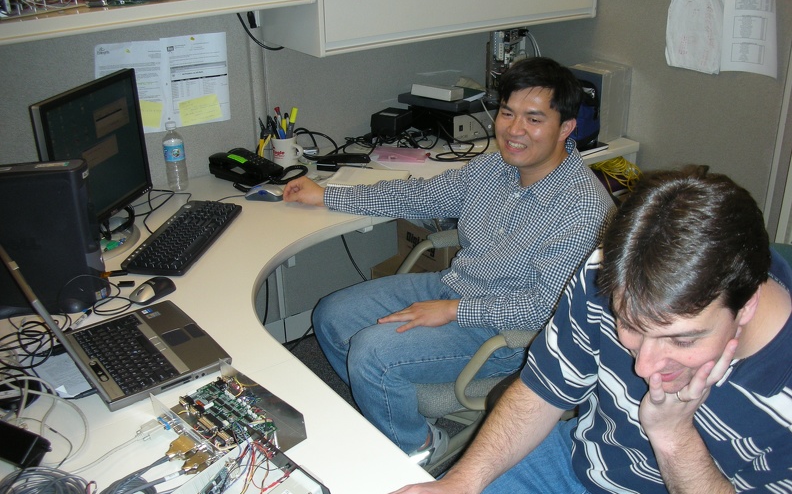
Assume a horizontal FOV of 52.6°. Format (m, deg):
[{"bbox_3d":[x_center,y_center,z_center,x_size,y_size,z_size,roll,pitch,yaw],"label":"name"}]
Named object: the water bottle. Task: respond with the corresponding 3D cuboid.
[{"bbox_3d":[-0.678,-0.275,2.451,0.067,0.212,0.067,-8,26,-15],"label":"water bottle"}]

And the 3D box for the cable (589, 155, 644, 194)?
[{"bbox_3d":[0.771,-0.241,2.795,0.190,0.125,0.110,-18,30,-32],"label":"cable"}]

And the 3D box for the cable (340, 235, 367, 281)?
[{"bbox_3d":[-0.149,0.038,2.828,0.090,0.175,0.040,-18,30,-32],"label":"cable"}]

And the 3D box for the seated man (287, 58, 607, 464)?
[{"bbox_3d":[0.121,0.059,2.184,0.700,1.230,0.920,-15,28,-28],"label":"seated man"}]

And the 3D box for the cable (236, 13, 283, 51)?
[{"bbox_3d":[-0.421,-0.653,2.430,0.130,0.120,0.060,-18,30,-32],"label":"cable"}]

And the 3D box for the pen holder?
[{"bbox_3d":[-0.353,-0.317,2.659,0.113,0.097,0.084,-5,25,-7],"label":"pen holder"}]

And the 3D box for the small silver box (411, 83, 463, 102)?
[{"bbox_3d":[0.154,-0.572,2.948,0.184,0.041,0.073,20,32,37],"label":"small silver box"}]

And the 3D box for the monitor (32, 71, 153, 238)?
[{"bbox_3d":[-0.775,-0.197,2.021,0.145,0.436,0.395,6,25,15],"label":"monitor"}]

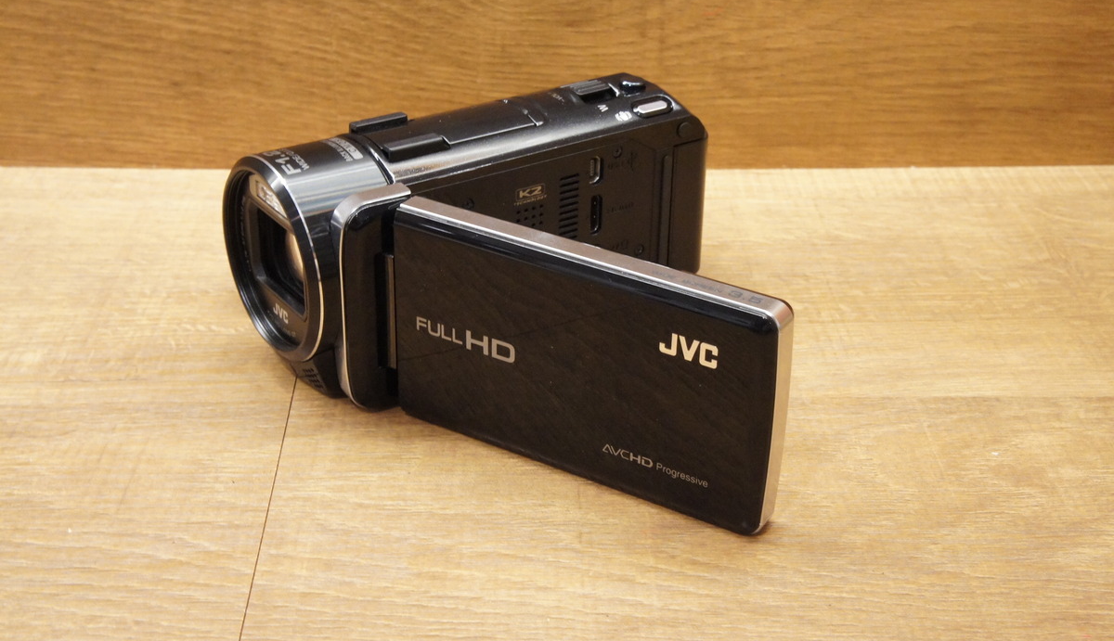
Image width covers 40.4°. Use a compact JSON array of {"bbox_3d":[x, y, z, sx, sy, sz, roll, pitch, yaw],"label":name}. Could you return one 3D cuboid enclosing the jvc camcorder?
[{"bbox_3d":[0.006,-0.013,0.366,0.125,0.056,0.153,-18,33,-32],"label":"jvc camcorder"}]

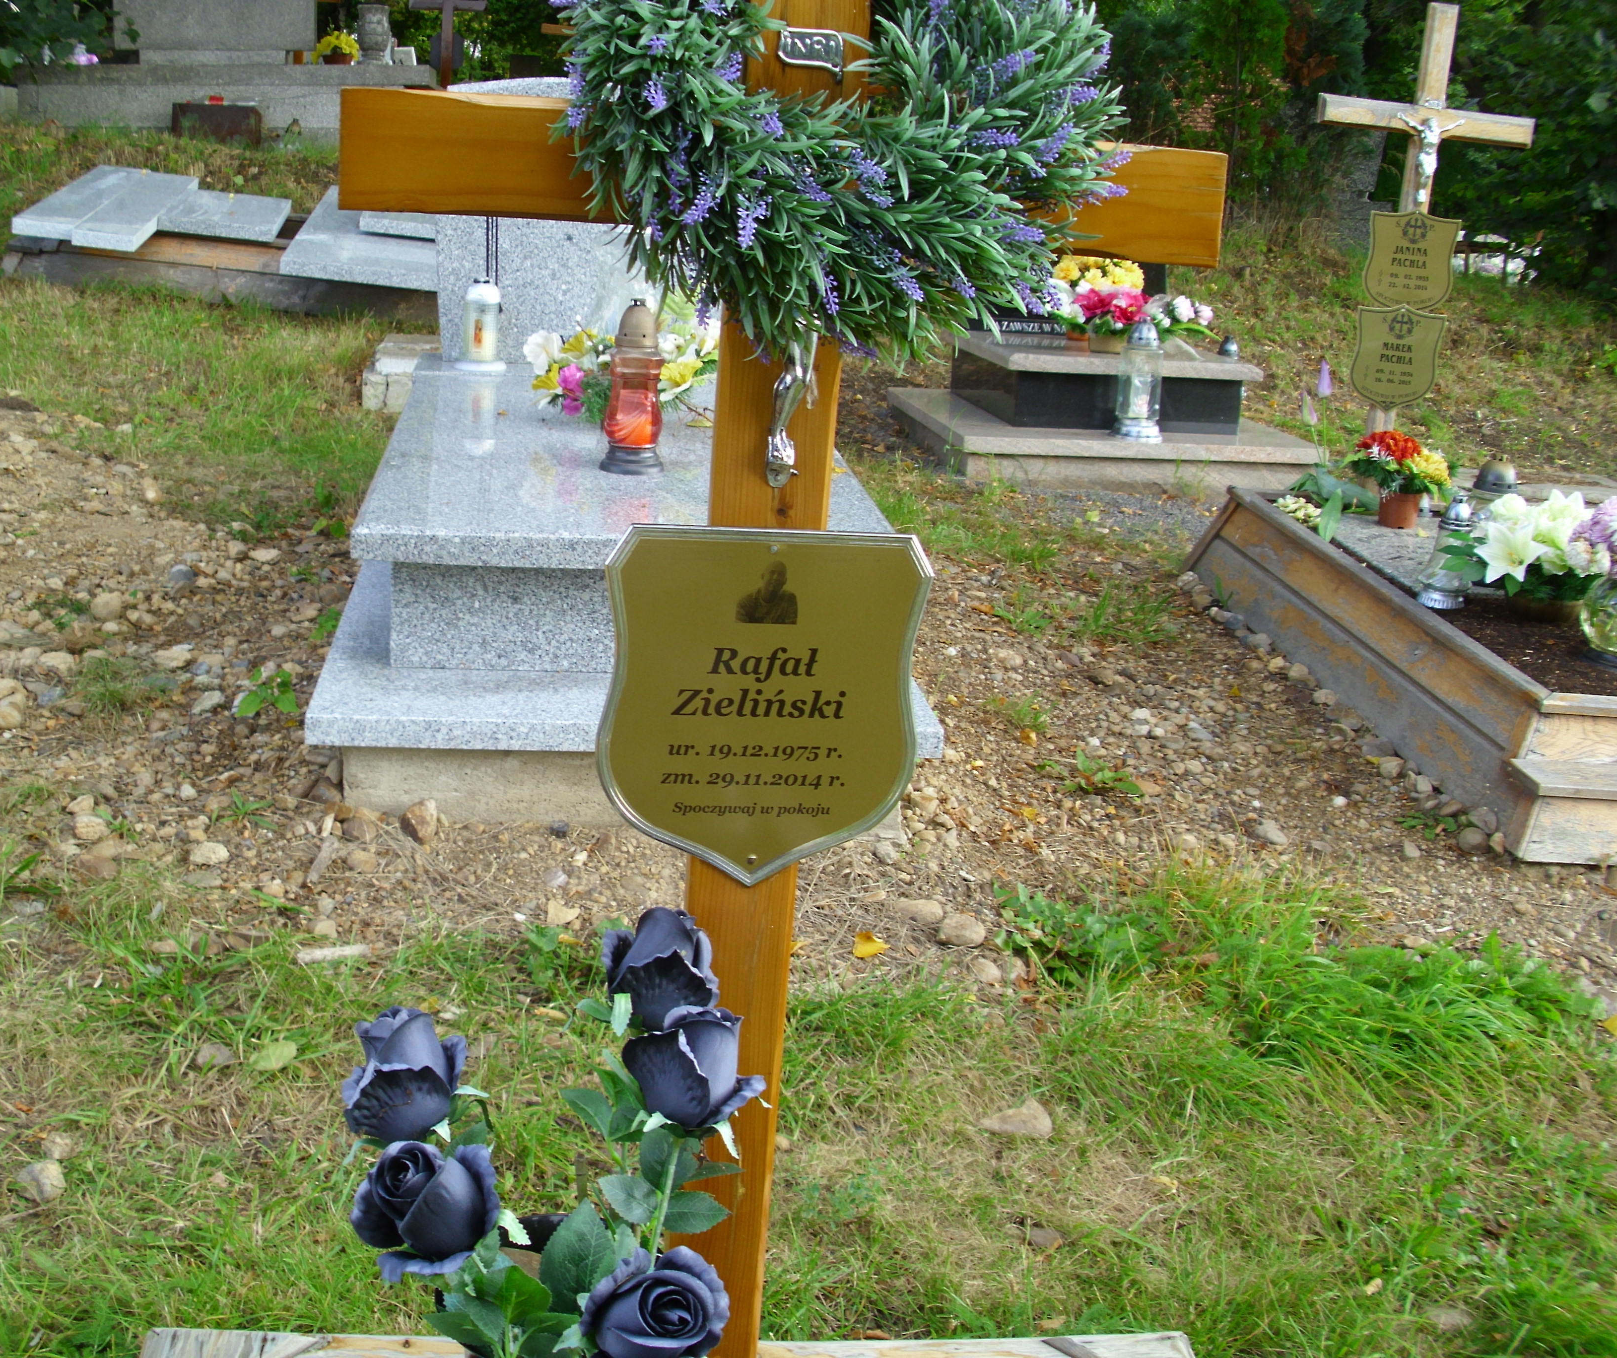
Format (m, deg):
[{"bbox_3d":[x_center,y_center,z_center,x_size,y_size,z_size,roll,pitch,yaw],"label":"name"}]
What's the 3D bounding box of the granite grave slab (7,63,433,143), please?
[{"bbox_3d":[-2.840,-2.946,9.345,1.877,0.337,1.600,-1,18,-8],"label":"granite grave slab"}]

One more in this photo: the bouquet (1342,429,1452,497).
[{"bbox_3d":[1.536,-0.559,4.772,0.260,0.145,0.230,1,18,-9],"label":"bouquet"}]

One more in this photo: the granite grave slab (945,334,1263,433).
[{"bbox_3d":[0.938,-0.988,6.025,0.842,0.227,0.719,0,18,-13],"label":"granite grave slab"}]

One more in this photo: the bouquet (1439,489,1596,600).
[{"bbox_3d":[1.517,-0.283,3.914,0.310,0.190,0.260,1,18,-9],"label":"bouquet"}]

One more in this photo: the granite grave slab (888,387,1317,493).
[{"bbox_3d":[0.945,-0.787,5.999,1.188,0.138,0.859,0,18,-13],"label":"granite grave slab"}]

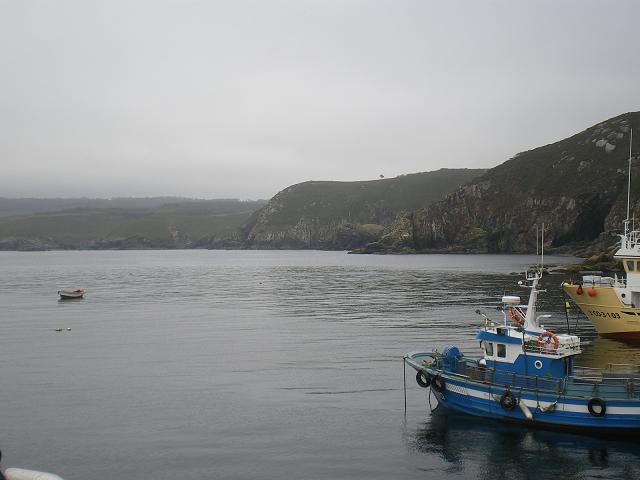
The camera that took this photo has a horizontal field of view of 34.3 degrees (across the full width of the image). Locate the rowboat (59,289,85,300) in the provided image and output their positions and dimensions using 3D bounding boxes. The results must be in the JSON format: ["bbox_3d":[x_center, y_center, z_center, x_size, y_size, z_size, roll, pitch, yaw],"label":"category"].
[{"bbox_3d":[-28.264,6.120,118.000,3.200,1.050,1.400,0,0,-33],"label":"rowboat"}]

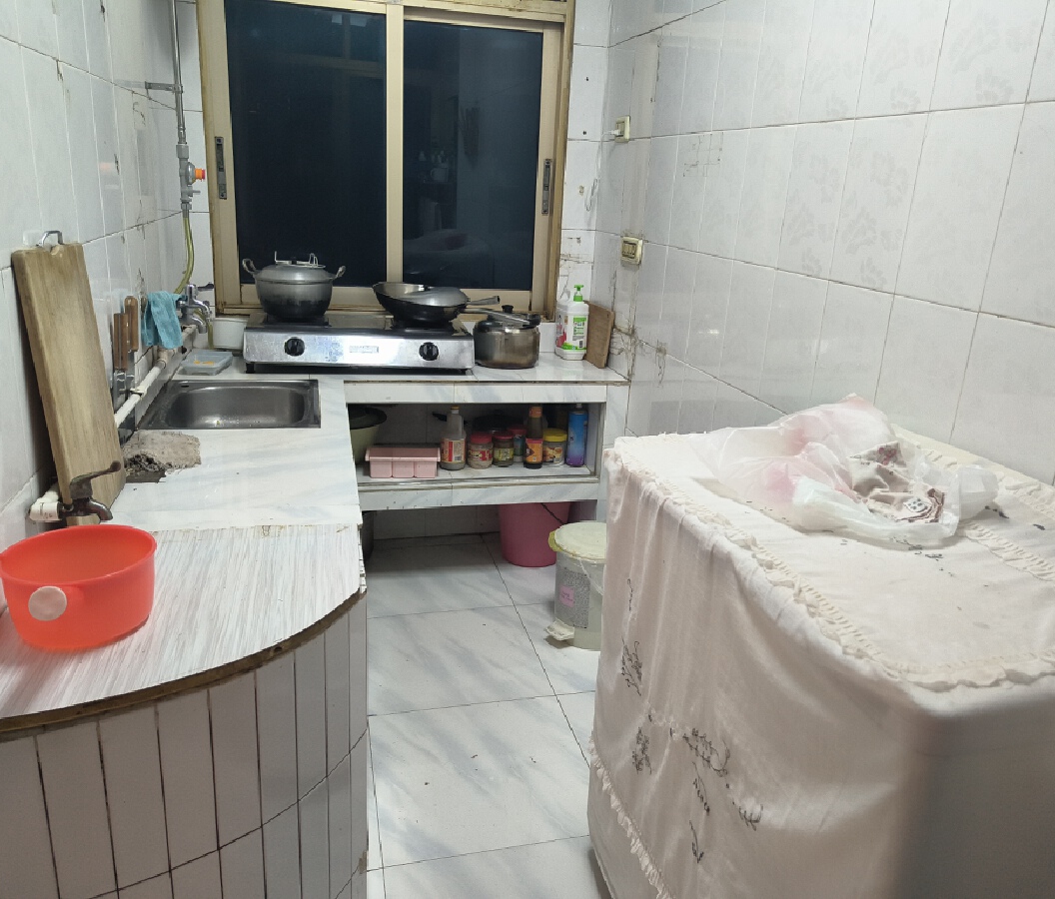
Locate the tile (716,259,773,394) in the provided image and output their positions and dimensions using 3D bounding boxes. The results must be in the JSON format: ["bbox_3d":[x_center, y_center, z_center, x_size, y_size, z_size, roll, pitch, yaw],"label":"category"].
[{"bbox_3d":[0.522,-0.287,1.969,0.010,0.298,0.200,-2,18,-14],"label":"tile"}]

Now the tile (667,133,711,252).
[{"bbox_3d":[0.440,-0.694,2.246,0.010,0.298,0.200,-2,18,-14],"label":"tile"}]

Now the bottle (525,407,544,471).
[{"bbox_3d":[0.023,-0.037,2.760,0.065,0.208,0.065,2,18,-3],"label":"bottle"}]

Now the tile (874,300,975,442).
[{"bbox_3d":[0.673,-0.100,1.425,0.012,0.300,0.200,-2,18,-14],"label":"tile"}]

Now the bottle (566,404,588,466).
[{"bbox_3d":[0.171,-0.051,2.828,0.059,0.216,0.059,3,18,-1],"label":"bottle"}]

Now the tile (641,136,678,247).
[{"bbox_3d":[0.391,-0.756,2.428,0.012,0.300,0.200,-2,18,-14],"label":"tile"}]

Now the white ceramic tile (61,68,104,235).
[{"bbox_3d":[-0.815,-0.534,1.518,0.010,0.298,0.200,-1,18,-14],"label":"white ceramic tile"}]

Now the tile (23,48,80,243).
[{"bbox_3d":[-0.767,-0.472,1.334,0.010,0.298,0.200,-1,18,-14],"label":"tile"}]

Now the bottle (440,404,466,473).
[{"bbox_3d":[-0.250,-0.043,2.803,0.085,0.216,0.085,1,18,-5],"label":"bottle"}]

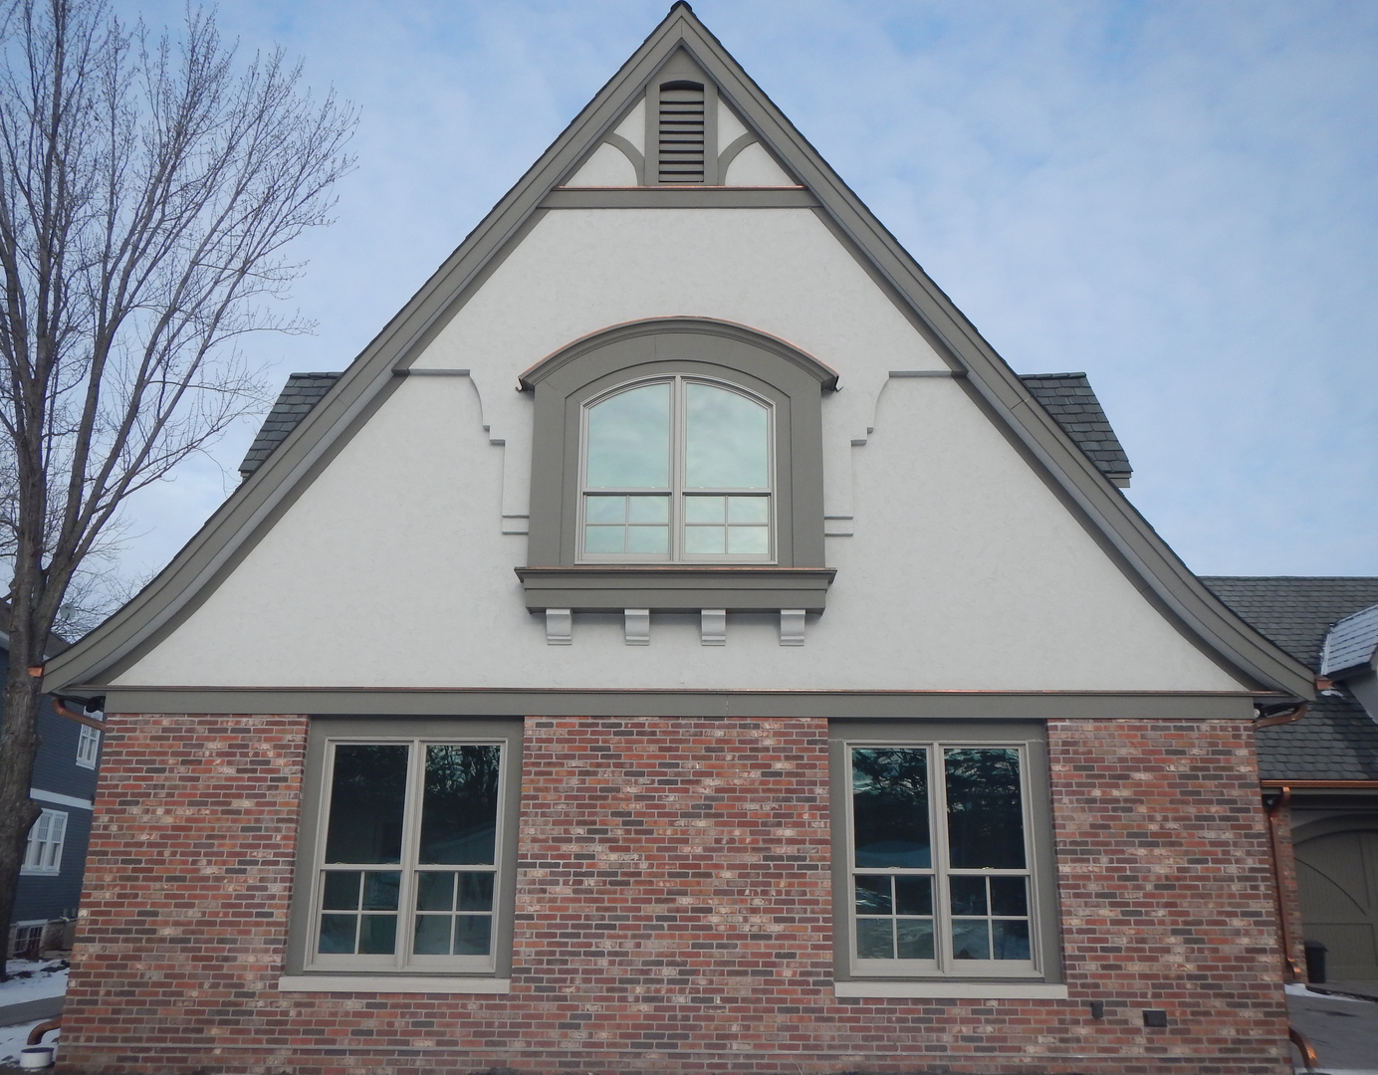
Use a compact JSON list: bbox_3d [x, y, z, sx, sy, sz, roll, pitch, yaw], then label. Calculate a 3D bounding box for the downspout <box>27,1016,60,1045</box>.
[{"bbox_3d":[-5.370,4.159,9.781,0.320,0.260,0.110,0,-15,1],"label":"downspout"}]

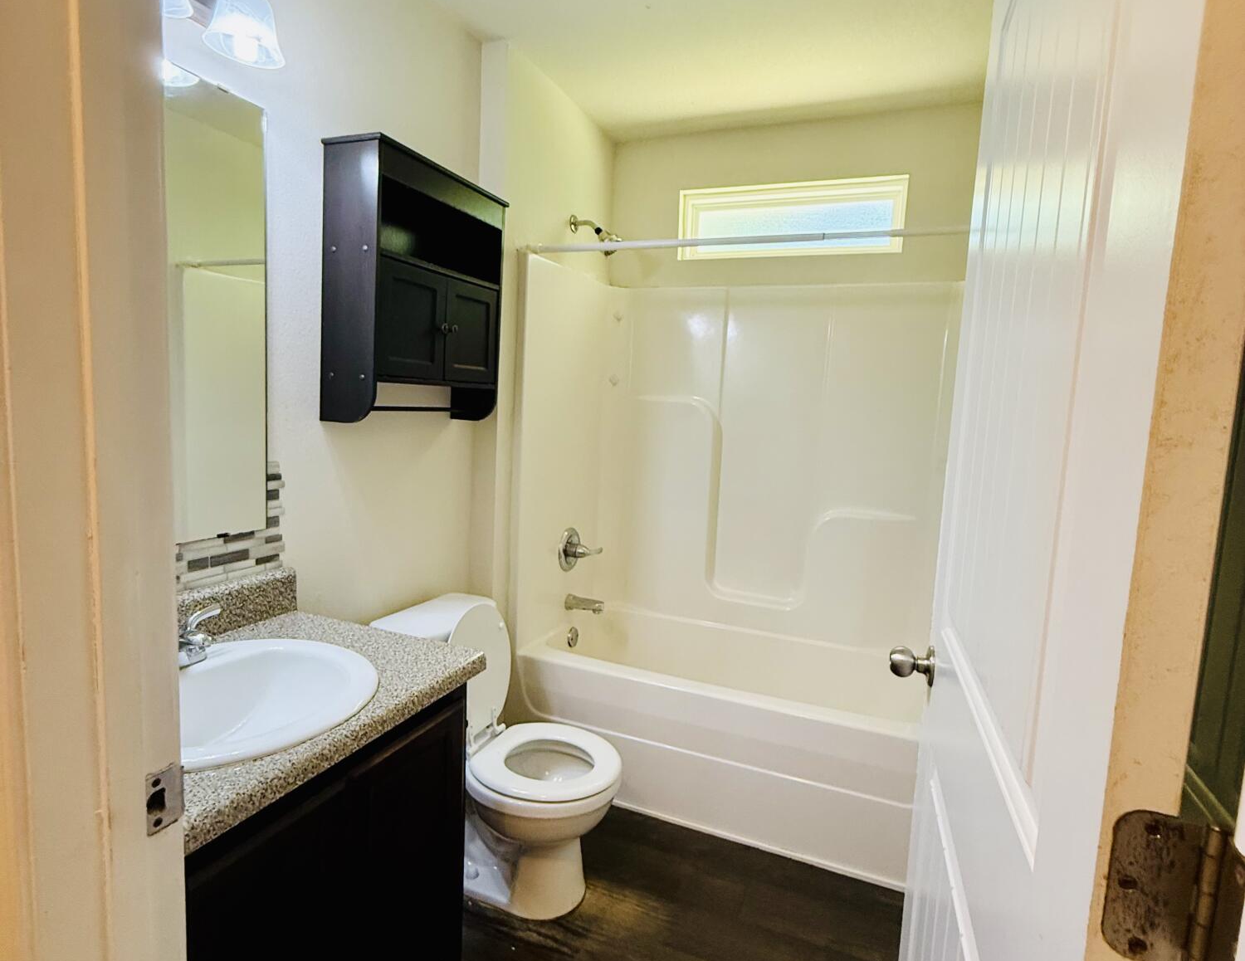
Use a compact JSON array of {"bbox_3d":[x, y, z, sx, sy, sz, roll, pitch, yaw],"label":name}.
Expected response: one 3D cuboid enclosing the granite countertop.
[{"bbox_3d":[-0.689,0.399,1.196,0.550,0.044,0.757,6,7,22],"label":"granite countertop"}]

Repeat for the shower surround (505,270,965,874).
[{"bbox_3d":[0.430,0.183,2.409,1.477,1.842,0.759,6,7,22],"label":"shower surround"}]

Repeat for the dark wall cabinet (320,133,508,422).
[{"bbox_3d":[-0.544,-0.489,1.833,0.176,0.658,0.536,6,7,22],"label":"dark wall cabinet"}]

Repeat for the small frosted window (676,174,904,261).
[{"bbox_3d":[0.634,-1.016,2.621,0.868,0.276,0.060,6,7,22],"label":"small frosted window"}]

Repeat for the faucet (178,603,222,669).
[{"bbox_3d":[-0.798,0.284,1.214,0.160,0.140,0.155,6,7,22],"label":"faucet"}]

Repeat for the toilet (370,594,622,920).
[{"bbox_3d":[-0.344,0.752,1.855,0.720,0.765,0.470,6,7,22],"label":"toilet"}]

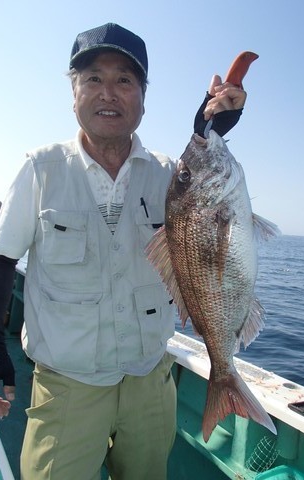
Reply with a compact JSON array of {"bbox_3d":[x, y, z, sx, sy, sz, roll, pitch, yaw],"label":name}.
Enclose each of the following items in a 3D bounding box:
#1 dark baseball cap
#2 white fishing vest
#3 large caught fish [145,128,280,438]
[{"bbox_3d":[-0.104,-0.462,0.950,0.190,0.155,0.265,1,3,-6],"label":"dark baseball cap"},{"bbox_3d":[-0.128,0.035,1.010,0.430,0.610,0.270,-2,0,-16],"label":"white fishing vest"},{"bbox_3d":[0.138,0.094,0.820,0.270,0.640,0.120,-6,0,7],"label":"large caught fish"}]

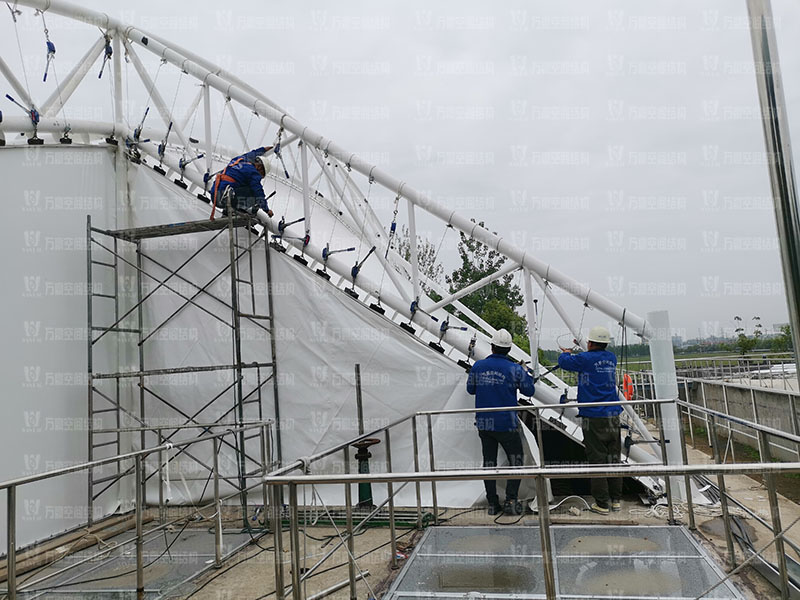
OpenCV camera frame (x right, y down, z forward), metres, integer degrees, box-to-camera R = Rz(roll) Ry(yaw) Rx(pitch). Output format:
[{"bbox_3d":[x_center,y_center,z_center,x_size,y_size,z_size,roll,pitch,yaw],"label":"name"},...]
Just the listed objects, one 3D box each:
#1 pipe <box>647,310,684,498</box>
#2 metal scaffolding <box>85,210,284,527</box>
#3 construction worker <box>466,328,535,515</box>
[{"bbox_3d":[2.672,1.062,6.019,0.210,1.875,0.210,-3,-6,0],"label":"pipe"},{"bbox_3d":[-2.521,0.723,7.071,1.870,3.520,0.950,-5,-6,11],"label":"metal scaffolding"},{"bbox_3d":[1.028,1.231,6.113,0.620,1.800,0.470,-6,-7,18],"label":"construction worker"}]

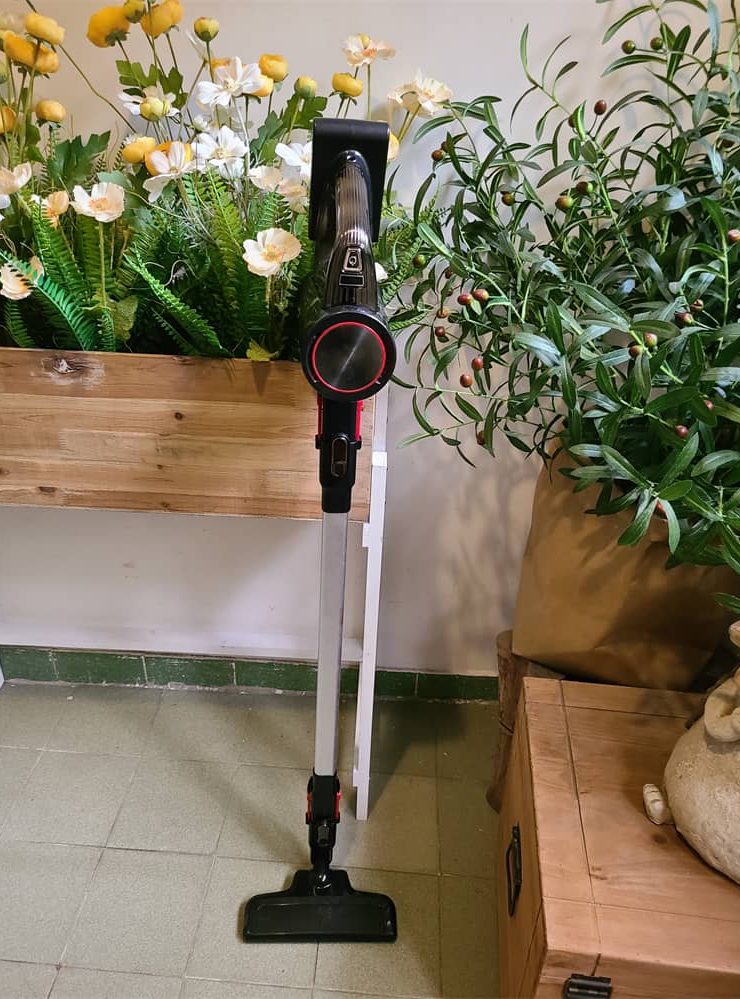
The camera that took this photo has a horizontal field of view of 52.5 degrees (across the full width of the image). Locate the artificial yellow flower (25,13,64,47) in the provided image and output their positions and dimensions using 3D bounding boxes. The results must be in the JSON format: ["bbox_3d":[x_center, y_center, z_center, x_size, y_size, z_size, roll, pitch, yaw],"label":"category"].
[{"bbox_3d":[-0.382,-0.551,0.881,0.047,0.027,0.047,21,31,-9],"label":"artificial yellow flower"}]

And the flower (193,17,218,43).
[{"bbox_3d":[-0.189,-0.541,0.864,0.028,0.031,0.028,3,33,2],"label":"flower"}]

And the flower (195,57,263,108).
[{"bbox_3d":[-0.170,-0.499,0.901,0.078,0.062,0.048,1,32,-3],"label":"flower"}]

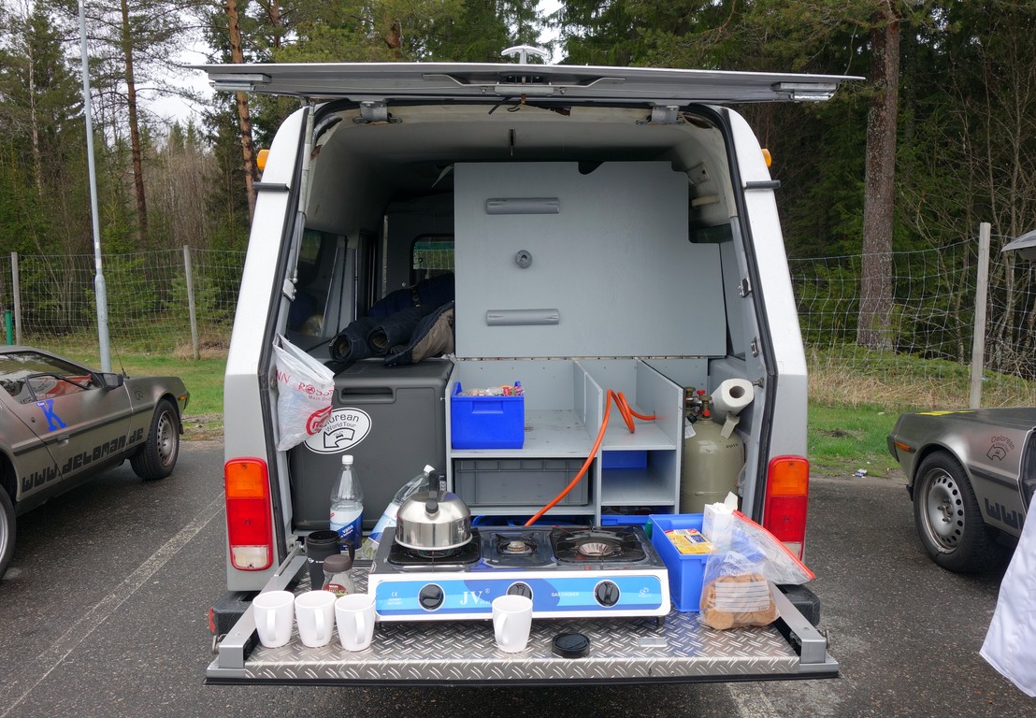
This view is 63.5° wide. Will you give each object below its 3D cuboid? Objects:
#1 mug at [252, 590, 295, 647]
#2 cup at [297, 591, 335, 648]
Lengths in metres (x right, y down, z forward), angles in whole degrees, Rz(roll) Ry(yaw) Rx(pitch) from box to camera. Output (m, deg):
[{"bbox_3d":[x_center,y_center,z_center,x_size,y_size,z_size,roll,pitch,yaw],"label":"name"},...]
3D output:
[{"bbox_3d":[-0.519,0.559,1.782,0.087,0.096,0.116,-1,6,-11],"label":"mug"},{"bbox_3d":[-0.427,0.559,1.783,0.087,0.096,0.116,-2,6,-20],"label":"cup"}]

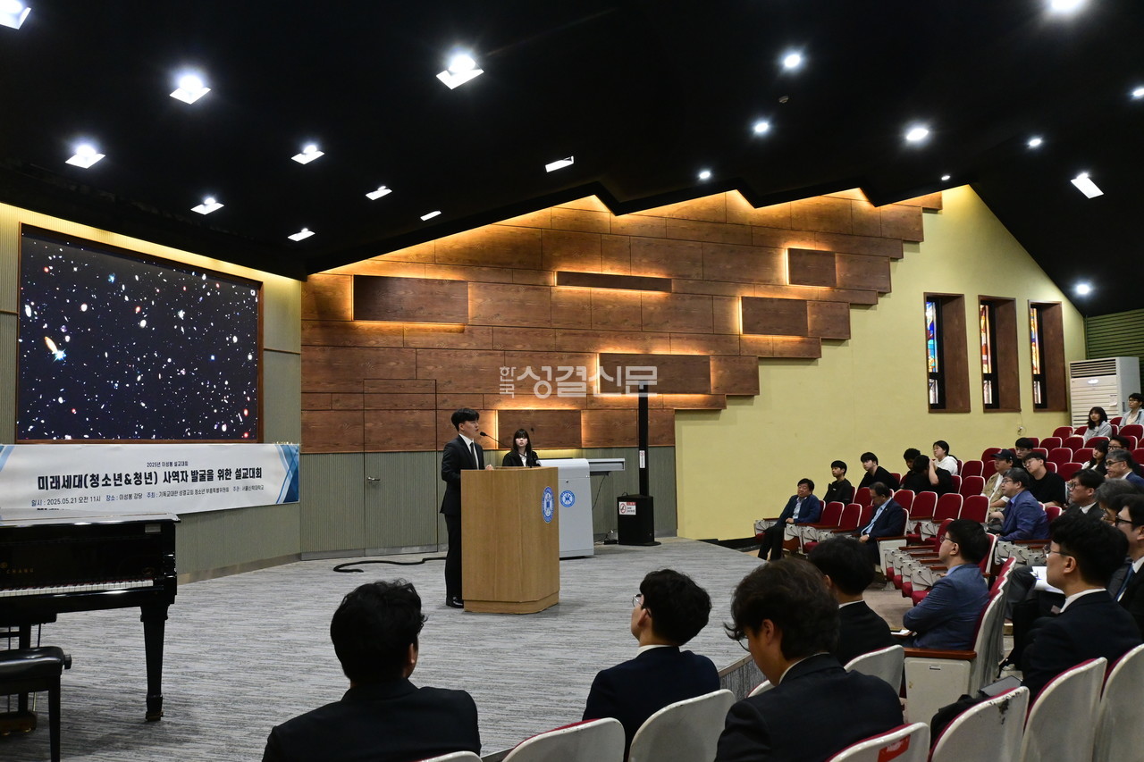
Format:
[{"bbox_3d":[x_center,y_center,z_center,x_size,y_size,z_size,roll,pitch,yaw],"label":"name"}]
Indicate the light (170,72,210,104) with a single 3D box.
[{"bbox_3d":[-3.294,-2.521,8.465,0.245,0.100,0.245,-27,-11,16],"label":"light"}]

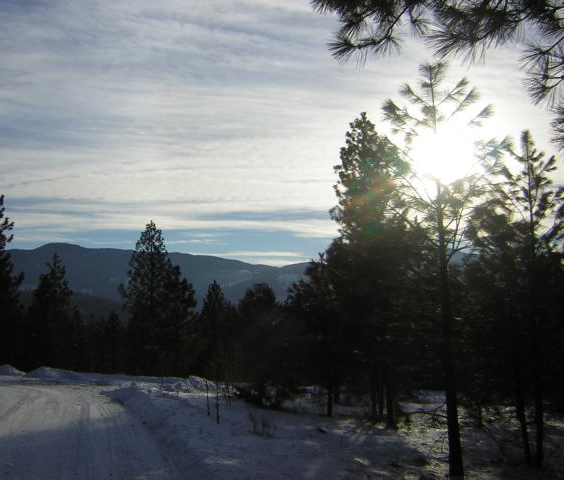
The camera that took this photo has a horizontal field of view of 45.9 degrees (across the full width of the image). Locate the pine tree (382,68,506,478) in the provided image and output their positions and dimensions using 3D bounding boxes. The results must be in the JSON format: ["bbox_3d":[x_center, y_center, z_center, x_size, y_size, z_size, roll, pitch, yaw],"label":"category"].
[{"bbox_3d":[2.146,0.258,9.010,1.680,5.660,1.630,-1,-8,0],"label":"pine tree"}]

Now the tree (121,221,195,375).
[{"bbox_3d":[-7.039,3.178,37.630,4.180,8.690,4.060,-1,-8,0],"label":"tree"}]

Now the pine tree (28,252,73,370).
[{"bbox_3d":[-14.730,4.459,42.535,2.940,7.380,2.850,-1,-8,0],"label":"pine tree"}]

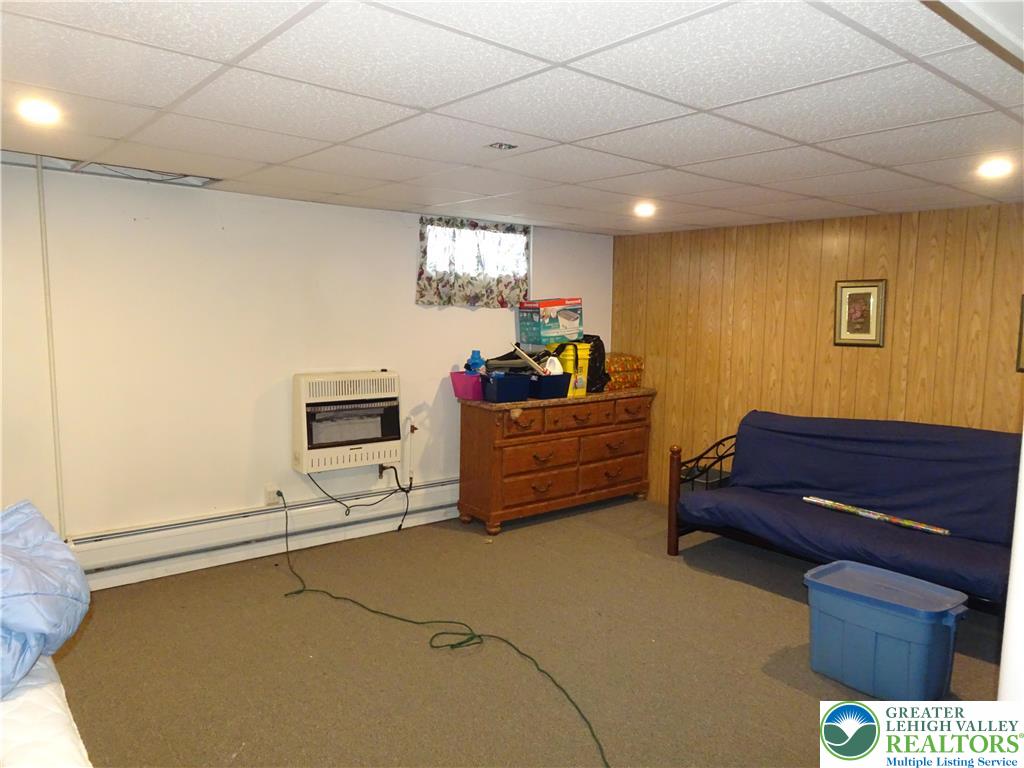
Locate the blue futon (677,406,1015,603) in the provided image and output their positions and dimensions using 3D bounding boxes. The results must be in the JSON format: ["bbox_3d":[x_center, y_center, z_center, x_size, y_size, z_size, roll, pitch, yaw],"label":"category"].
[{"bbox_3d":[1.982,0.713,3.955,0.886,0.905,2.067,-4,8,-39],"label":"blue futon"}]

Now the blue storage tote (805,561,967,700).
[{"bbox_3d":[1.555,1.055,2.983,0.375,0.427,0.570,-4,8,-43],"label":"blue storage tote"}]

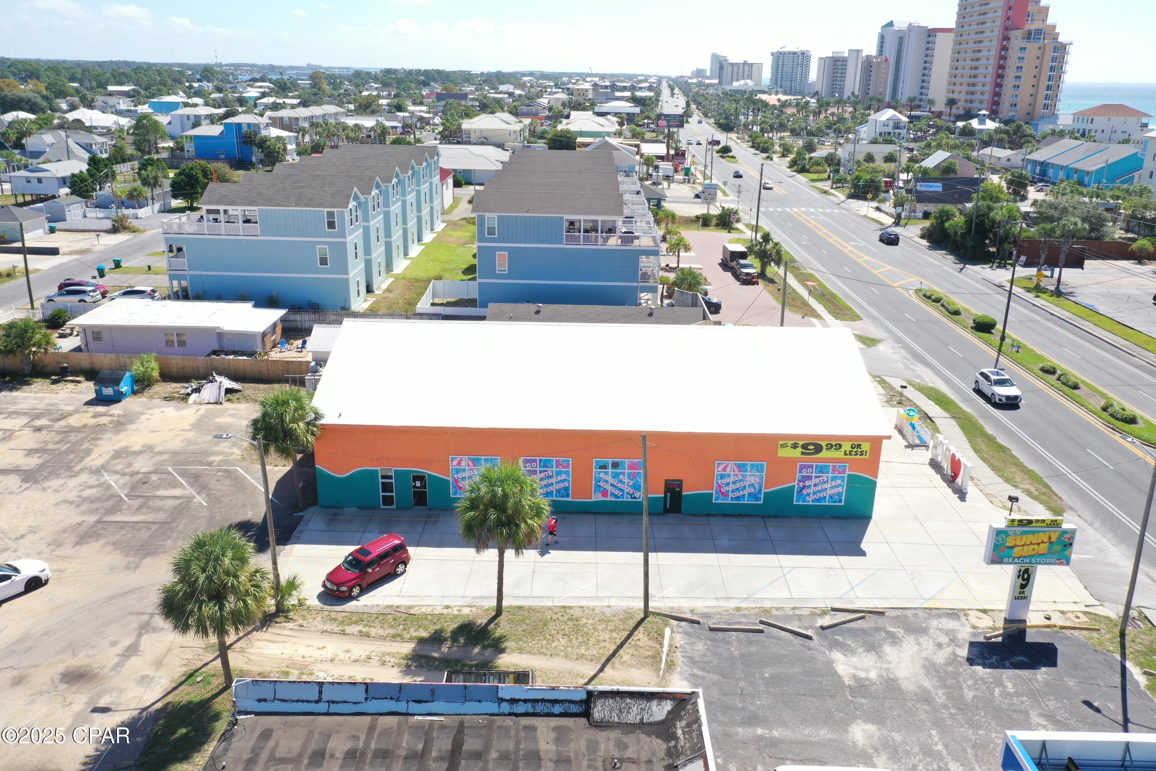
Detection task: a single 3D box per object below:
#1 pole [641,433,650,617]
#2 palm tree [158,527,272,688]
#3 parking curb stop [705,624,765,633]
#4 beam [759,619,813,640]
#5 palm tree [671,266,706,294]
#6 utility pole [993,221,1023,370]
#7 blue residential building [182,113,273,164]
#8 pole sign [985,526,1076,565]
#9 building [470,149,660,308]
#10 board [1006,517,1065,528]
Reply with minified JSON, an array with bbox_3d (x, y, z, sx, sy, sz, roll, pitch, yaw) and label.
[{"bbox_3d":[3.038,6.465,40.426,0.279,9.154,0.279,-2,19,1],"label":"pole"},{"bbox_3d":[-13.651,8.681,34.294,3.964,6.746,3.964,1,19,0],"label":"palm tree"},{"bbox_3d":[6.964,10.707,39.454,2.396,0.155,0.175,1,19,2],"label":"parking curb stop"},{"bbox_3d":[9.454,11.117,40.894,2.456,0.130,0.140,12,22,28],"label":"beam"},{"bbox_3d":[12.515,-11.835,101.733,3.550,3.300,3.550,1,19,0],"label":"palm tree"},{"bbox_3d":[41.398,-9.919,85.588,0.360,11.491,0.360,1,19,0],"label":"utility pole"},{"bbox_3d":[-89.131,-63.026,229.492,19.000,11.400,9.500,1,19,0],"label":"blue residential building"},{"bbox_3d":[20.682,7.289,41.116,3.781,1.920,0.448,1,19,0],"label":"pole sign"},{"bbox_3d":[-0.830,-23.113,120.513,19.154,11.990,59.998,1,19,0],"label":"building"},{"bbox_3d":[19.872,5.952,39.130,2.420,0.400,0.200,1,19,-1],"label":"board"}]

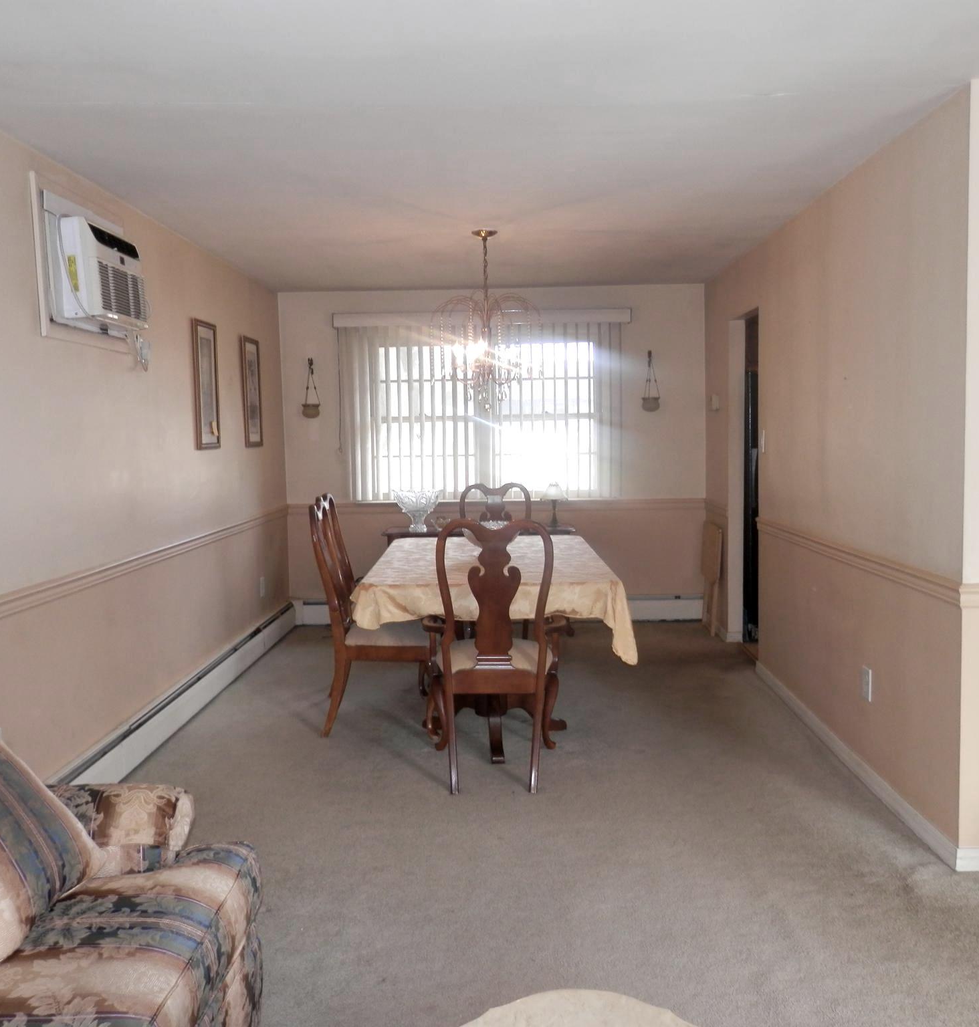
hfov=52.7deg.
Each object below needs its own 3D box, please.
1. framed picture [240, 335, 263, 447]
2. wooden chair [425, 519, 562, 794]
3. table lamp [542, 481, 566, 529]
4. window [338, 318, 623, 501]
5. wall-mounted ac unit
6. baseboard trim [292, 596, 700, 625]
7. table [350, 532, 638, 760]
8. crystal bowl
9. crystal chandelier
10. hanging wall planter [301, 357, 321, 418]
[{"bbox_3d":[-1.496,-0.754,6.210,0.030,0.675,0.390,-1,5,1],"label":"framed picture"},{"bbox_3d":[0.027,0.519,3.955,0.560,1.038,0.589,-1,5,2],"label":"wooden chair"},{"bbox_3d":[0.452,-0.055,6.840,0.181,0.319,0.181,-1,5,1],"label":"table lamp"},{"bbox_3d":[-0.062,-0.745,7.025,2.041,1.311,0.099,-1,5,1],"label":"window"},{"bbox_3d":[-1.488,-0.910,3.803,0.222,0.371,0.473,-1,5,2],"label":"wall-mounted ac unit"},{"bbox_3d":[0.037,0.692,7.029,2.895,0.185,0.063,-1,5,2],"label":"baseboard trim"},{"bbox_3d":[0.009,0.587,4.813,1.100,0.762,1.833,-1,5,-1],"label":"table"},{"bbox_3d":[-0.491,-0.019,6.716,0.327,0.290,0.327,-1,5,0],"label":"crystal bowl"},{"bbox_3d":[-0.015,-0.979,5.039,0.546,0.891,0.546,-1,5,1],"label":"crystal chandelier"},{"bbox_3d":[-1.257,-0.886,6.970,0.134,0.430,0.123,-1,5,2],"label":"hanging wall planter"}]

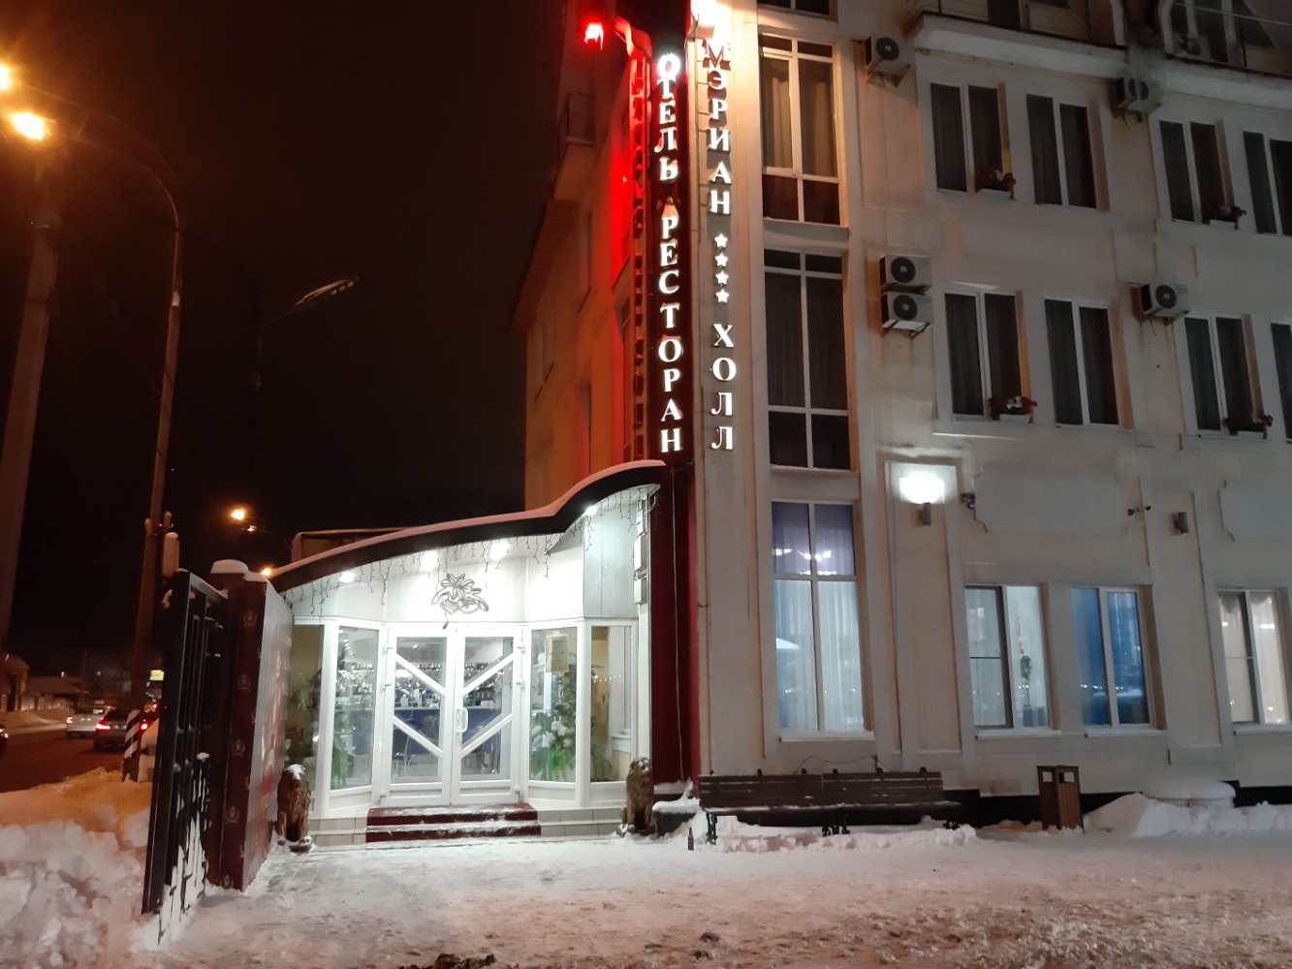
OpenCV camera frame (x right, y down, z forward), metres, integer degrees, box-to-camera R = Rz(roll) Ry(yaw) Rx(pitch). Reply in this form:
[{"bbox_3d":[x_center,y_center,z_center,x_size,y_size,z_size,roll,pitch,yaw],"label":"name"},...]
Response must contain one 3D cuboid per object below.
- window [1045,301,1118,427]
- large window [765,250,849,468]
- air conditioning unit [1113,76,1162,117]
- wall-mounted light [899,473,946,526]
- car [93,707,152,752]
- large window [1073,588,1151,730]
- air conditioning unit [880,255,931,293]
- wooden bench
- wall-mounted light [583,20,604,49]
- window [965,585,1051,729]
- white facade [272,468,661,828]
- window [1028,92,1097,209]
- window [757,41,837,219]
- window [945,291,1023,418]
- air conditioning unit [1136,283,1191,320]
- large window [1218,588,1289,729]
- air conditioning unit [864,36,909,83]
[{"bbox_3d":[6.495,-1.804,15.017,1.132,1.919,0.150,3,-12,-14],"label":"window"},{"bbox_3d":[2.225,-1.739,13.885,1.193,3.087,0.150,3,-12,-14],"label":"large window"},{"bbox_3d":[7.670,-6.013,15.690,0.690,0.470,0.270,3,-12,-14],"label":"air conditioning unit"},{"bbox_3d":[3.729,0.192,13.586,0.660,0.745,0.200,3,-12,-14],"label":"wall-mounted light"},{"bbox_3d":[-19.245,8.913,37.003,1.780,1.470,4.500,6,-13,-26],"label":"car"},{"bbox_3d":[6.469,2.409,14.038,1.200,1.880,0.150,3,-12,-14],"label":"large window"},{"bbox_3d":[3.586,-2.913,13.971,0.694,0.416,0.240,3,-12,-14],"label":"air conditioning unit"},{"bbox_3d":[2.178,3.775,11.898,3.080,0.800,0.620,2,-12,-10],"label":"wooden bench"},{"bbox_3d":[-0.747,-6.449,14.430,0.310,0.370,0.260,-1,-12,5],"label":"wall-mounted light"},{"bbox_3d":[4.943,2.353,13.776,1.181,1.931,0.150,3,-12,-14],"label":"window"},{"bbox_3d":[-2.083,1.862,12.138,4.356,4.214,1.400,3,-12,-14],"label":"white facade"},{"bbox_3d":[6.473,-5.181,15.688,1.144,1.845,0.150,3,-12,-14],"label":"window"},{"bbox_3d":[2.215,-5.140,14.564,1.205,2.890,0.150,3,-12,-14],"label":"window"},{"bbox_3d":[4.833,-1.857,14.471,1.180,1.830,0.150,3,-12,-14],"label":"window"},{"bbox_3d":[7.712,-2.723,15.015,0.672,0.407,0.240,3,-12,-14],"label":"air conditioning unit"},{"bbox_3d":[8.813,2.523,14.632,1.200,1.880,0.150,3,-12,-14],"label":"large window"},{"bbox_3d":[3.516,-6.167,14.629,0.690,0.470,0.270,3,-12,-14],"label":"air conditioning unit"}]

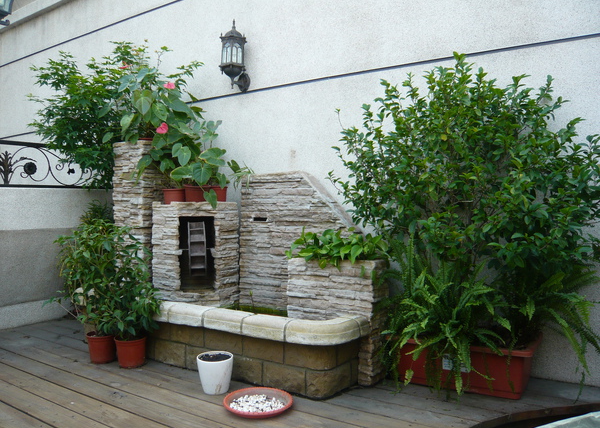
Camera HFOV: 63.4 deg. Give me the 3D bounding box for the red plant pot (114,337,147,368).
[{"bbox_3d":[-1.129,0.913,3.241,0.209,0.190,0.209,0,2,0],"label":"red plant pot"}]

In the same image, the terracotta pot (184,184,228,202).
[{"bbox_3d":[-0.824,-0.171,4.274,0.357,0.173,0.241,0,1,35],"label":"terracotta pot"}]

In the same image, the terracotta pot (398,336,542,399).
[{"bbox_3d":[0.980,0.855,2.907,0.766,0.257,0.389,0,1,31],"label":"terracotta pot"}]

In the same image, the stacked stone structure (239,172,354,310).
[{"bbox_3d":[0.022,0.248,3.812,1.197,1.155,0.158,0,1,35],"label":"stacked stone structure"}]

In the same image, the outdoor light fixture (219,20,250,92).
[{"bbox_3d":[-0.556,-1.363,4.157,0.230,0.592,0.286,2,2,32],"label":"outdoor light fixture"}]

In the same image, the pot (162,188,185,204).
[{"bbox_3d":[-1.145,-0.152,4.484,0.200,0.163,0.200,0,1,0],"label":"pot"}]

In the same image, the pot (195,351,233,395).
[{"bbox_3d":[-0.483,0.928,2.818,0.209,0.197,0.209,0,2,0],"label":"pot"}]

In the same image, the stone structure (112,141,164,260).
[{"bbox_3d":[-1.182,0.236,3.703,0.321,1.514,0.314,2,2,32],"label":"stone structure"}]

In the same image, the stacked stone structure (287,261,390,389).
[{"bbox_3d":[0.221,0.630,3.015,0.567,0.714,0.231,0,1,30],"label":"stacked stone structure"}]

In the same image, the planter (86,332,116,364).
[{"bbox_3d":[-1.351,0.910,3.318,0.205,0.188,0.205,2,2,32],"label":"planter"}]

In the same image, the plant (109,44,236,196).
[{"bbox_3d":[-1.171,-0.813,4.331,1.103,1.228,0.630,0,1,35],"label":"plant"}]

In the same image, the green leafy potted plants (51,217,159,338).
[{"bbox_3d":[-1.338,0.430,3.338,0.717,0.784,0.582,0,2,-22],"label":"green leafy potted plants"}]

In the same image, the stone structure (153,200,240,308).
[{"bbox_3d":[-0.968,0.360,4.412,0.892,0.934,0.221,0,1,35],"label":"stone structure"}]

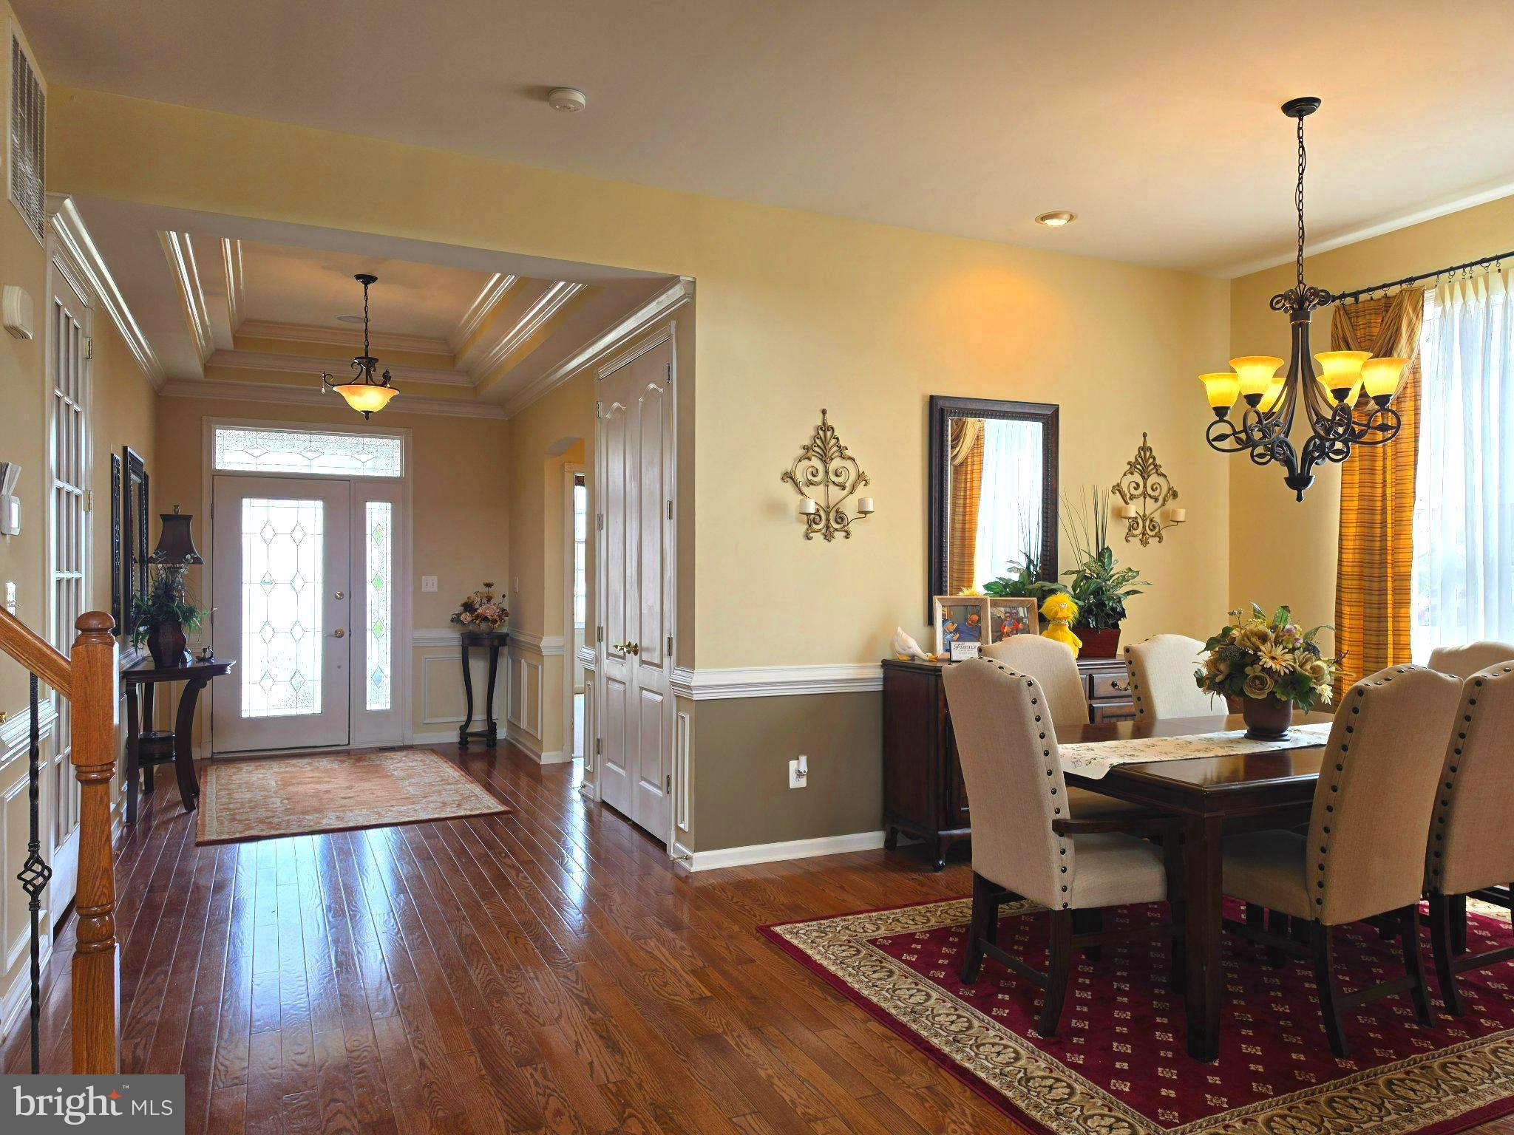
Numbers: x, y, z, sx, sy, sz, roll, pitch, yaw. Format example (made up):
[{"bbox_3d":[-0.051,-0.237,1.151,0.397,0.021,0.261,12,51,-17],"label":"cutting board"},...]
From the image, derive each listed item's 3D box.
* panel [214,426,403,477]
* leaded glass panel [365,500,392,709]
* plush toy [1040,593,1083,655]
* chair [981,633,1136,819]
[{"bbox_3d":[-3.321,-0.851,7.514,1.290,0.310,0.030,0,0,-26],"label":"panel"},{"bbox_3d":[-2.897,0.294,7.709,0.196,1.590,0.030,0,0,-26],"label":"leaded glass panel"},{"bbox_3d":[1.494,0.289,4.930,0.200,0.330,0.170,0,0,5],"label":"plush toy"},{"bbox_3d":[1.273,0.820,3.934,0.510,1.100,0.630,0,0,-25],"label":"chair"}]

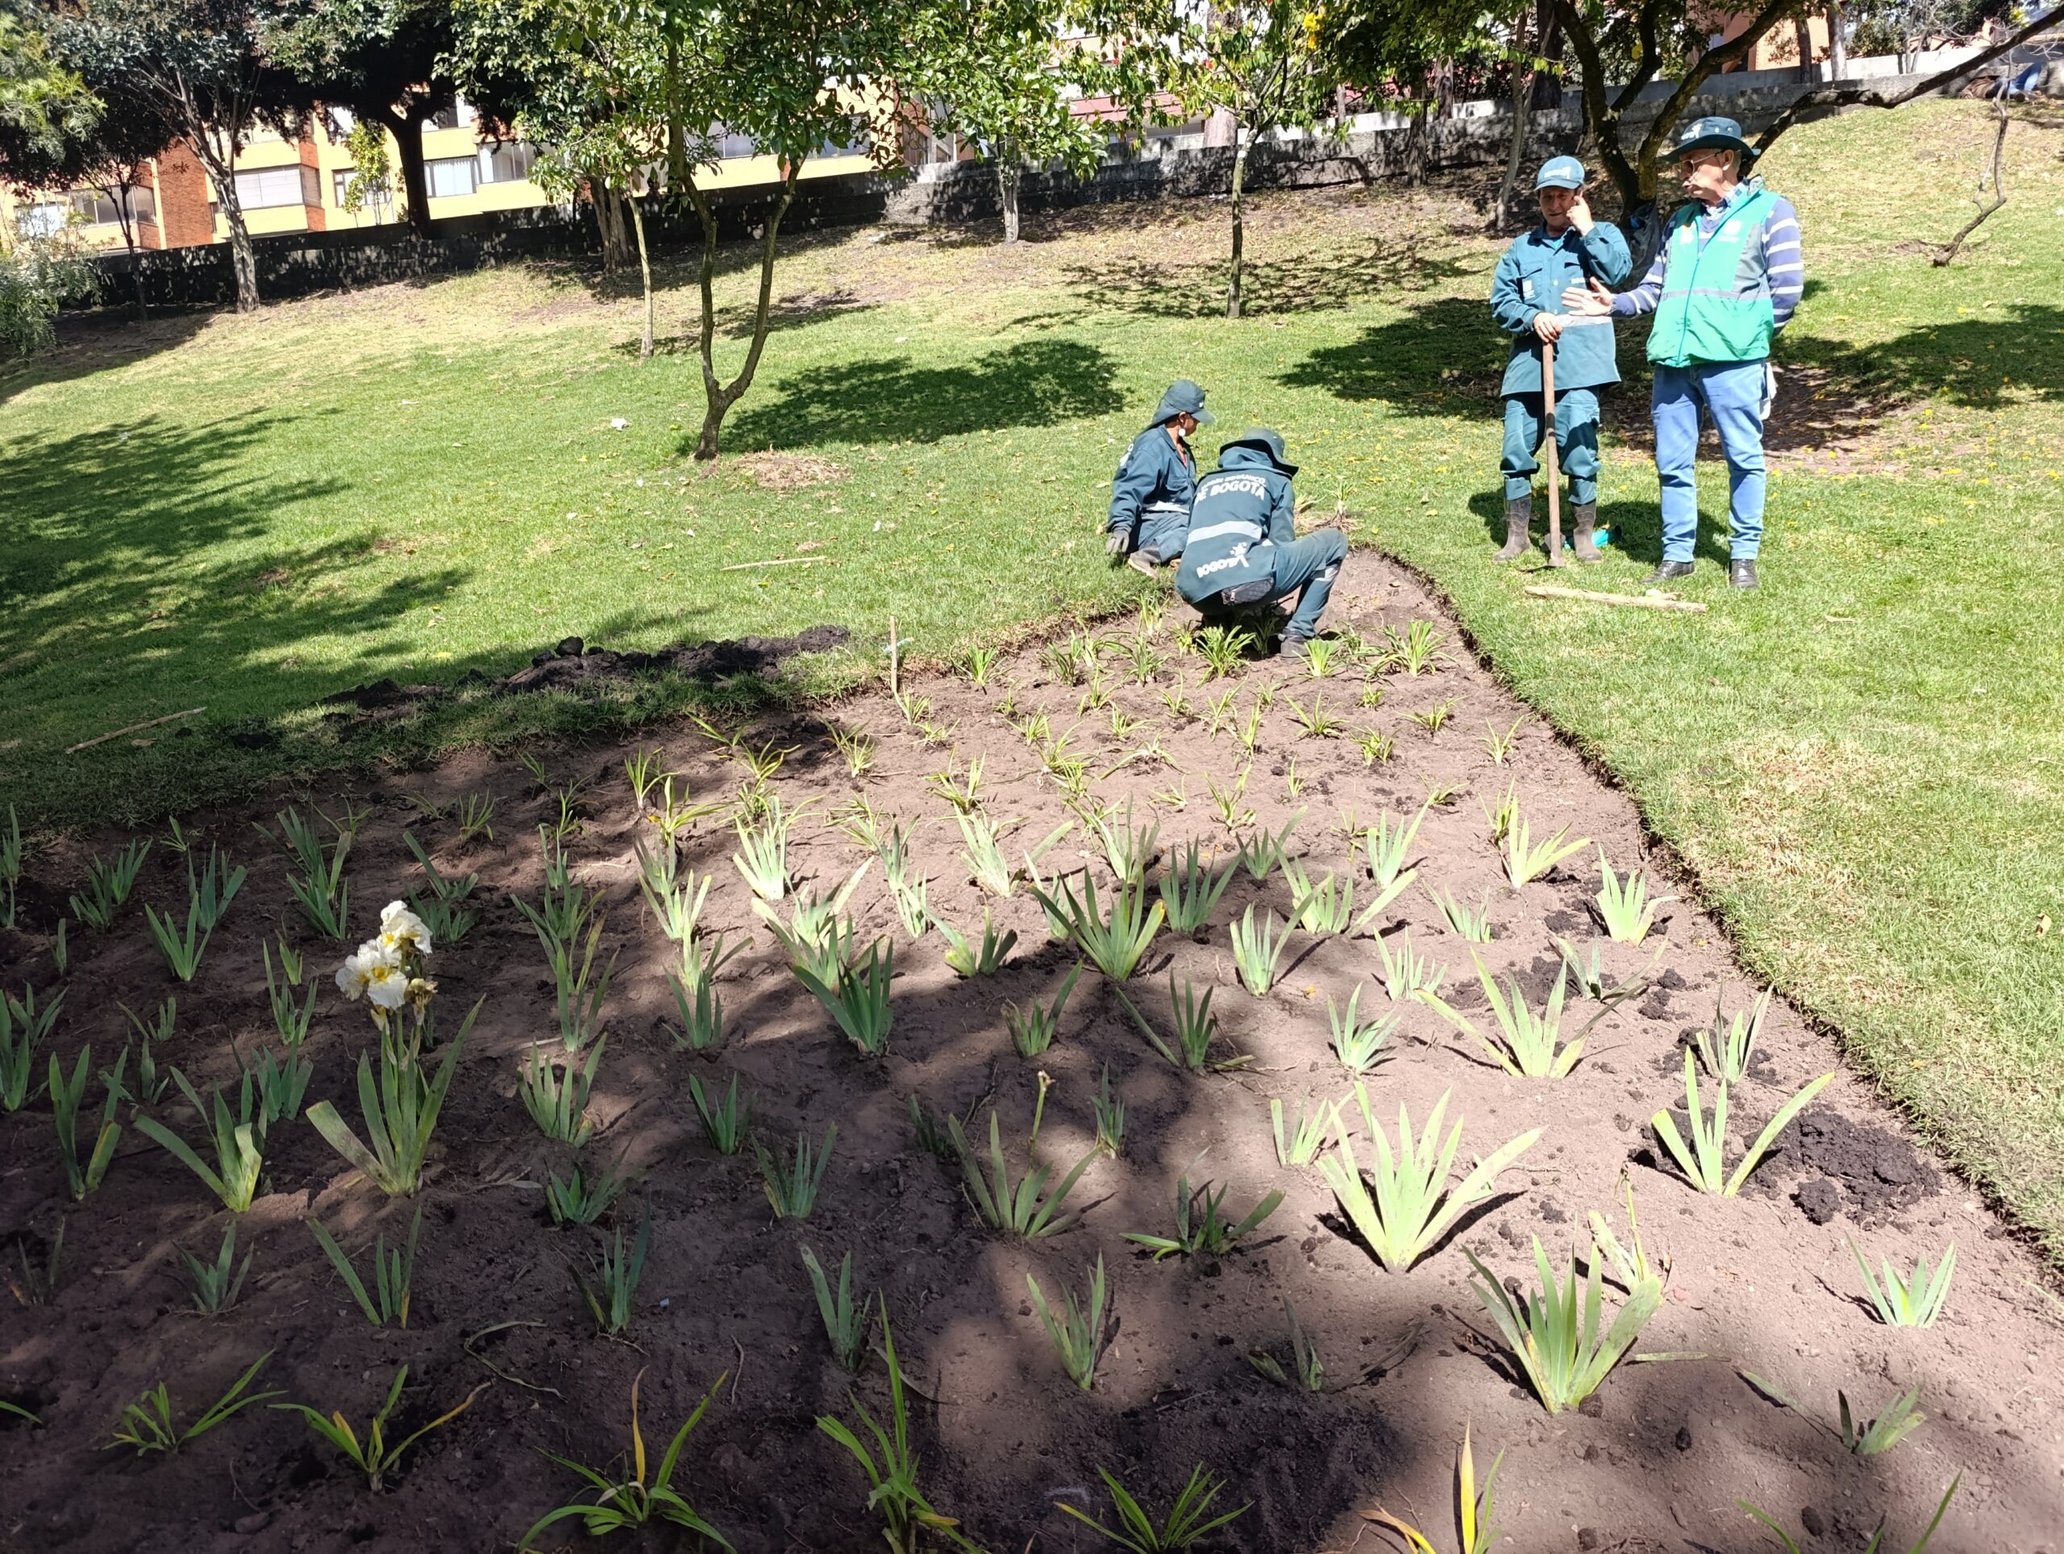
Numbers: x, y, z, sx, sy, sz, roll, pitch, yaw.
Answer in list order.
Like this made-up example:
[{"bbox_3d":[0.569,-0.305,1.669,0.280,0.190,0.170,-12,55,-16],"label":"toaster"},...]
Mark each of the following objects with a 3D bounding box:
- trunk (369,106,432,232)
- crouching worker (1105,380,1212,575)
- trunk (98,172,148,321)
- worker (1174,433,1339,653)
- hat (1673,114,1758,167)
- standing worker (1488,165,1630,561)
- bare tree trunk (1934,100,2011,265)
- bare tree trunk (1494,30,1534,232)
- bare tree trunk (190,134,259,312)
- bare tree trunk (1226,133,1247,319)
[{"bbox_3d":[-12.852,-12.360,28.000,0.969,2.200,0.750,-6,11,-22],"label":"trunk"},{"bbox_3d":[0.636,-1.440,6.700,0.573,0.896,0.520,-1,10,3],"label":"crouching worker"},{"bbox_3d":[-12.570,-7.350,19.000,0.600,2.000,0.420,-1,10,0],"label":"trunk"},{"bbox_3d":[0.853,-0.877,5.100,0.540,0.860,0.720,5,12,33],"label":"worker"},{"bbox_3d":[2.589,-2.412,5.200,0.325,0.150,0.290,-10,12,-12],"label":"hat"},{"bbox_3d":[2.276,-1.790,5.920,0.570,1.680,0.380,2,11,18],"label":"standing worker"},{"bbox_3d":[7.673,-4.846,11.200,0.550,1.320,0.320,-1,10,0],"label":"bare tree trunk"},{"bbox_3d":[5.436,-7.245,15.500,0.352,2.015,0.250,2,11,18],"label":"bare tree trunk"},{"bbox_3d":[-13.498,-9.247,23.000,0.670,2.671,0.600,-7,12,-28],"label":"bare tree trunk"},{"bbox_3d":[2.160,-5.795,14.500,0.212,1.820,0.200,0,10,8],"label":"bare tree trunk"}]

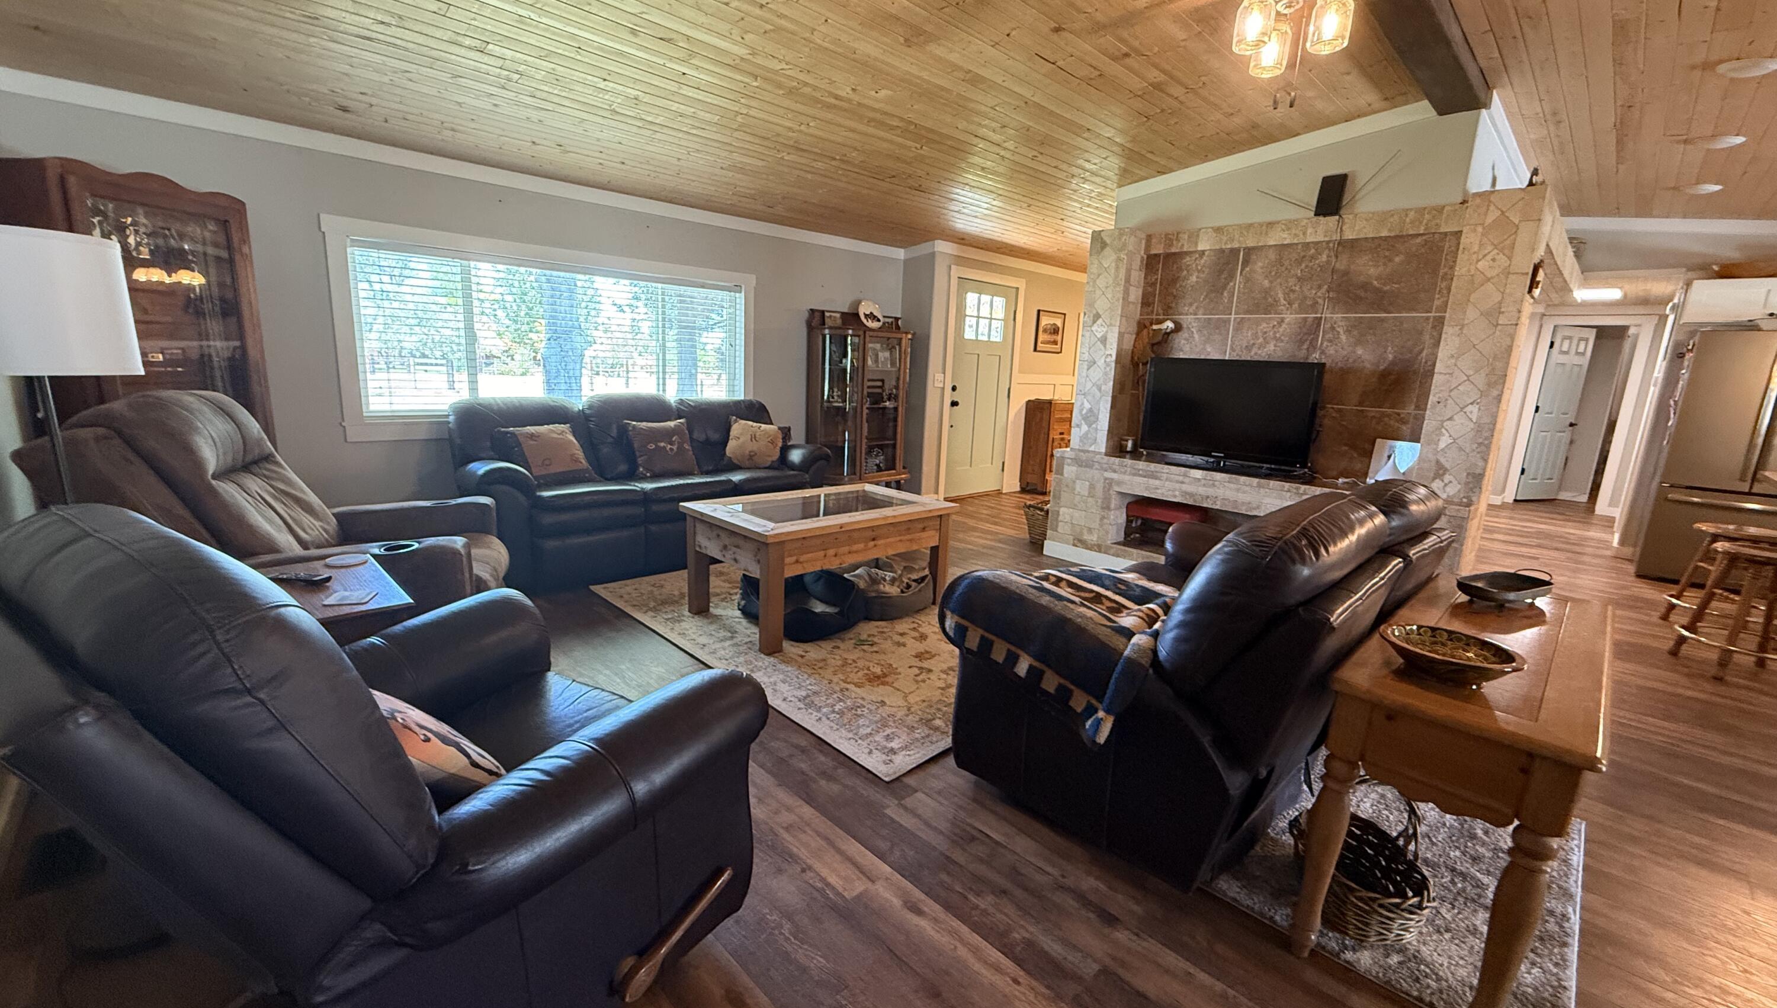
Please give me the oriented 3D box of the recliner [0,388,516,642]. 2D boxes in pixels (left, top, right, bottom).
[{"bbox_3d":[-1.938,0.171,2.484,1.080,1.070,0.920,-2,12,-24],"label":"recliner"}]

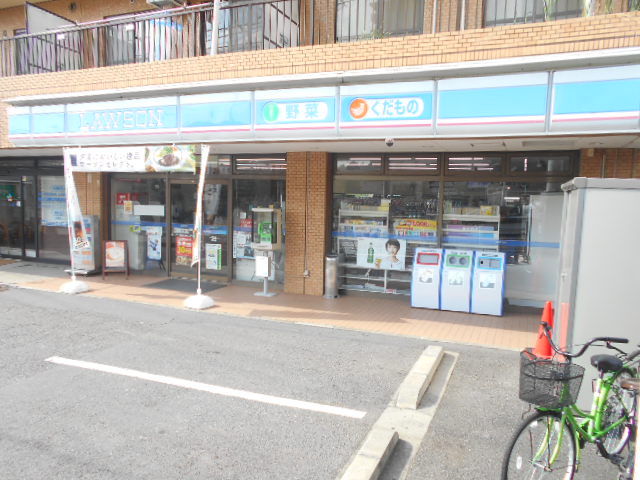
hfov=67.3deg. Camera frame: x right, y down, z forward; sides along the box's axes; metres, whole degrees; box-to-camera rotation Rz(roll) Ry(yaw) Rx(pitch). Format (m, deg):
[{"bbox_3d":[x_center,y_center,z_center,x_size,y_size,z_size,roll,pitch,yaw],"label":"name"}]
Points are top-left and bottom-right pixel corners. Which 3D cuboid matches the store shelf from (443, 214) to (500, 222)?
[{"bbox_3d":[2.642,-0.380,8.368,0.940,0.100,0.300,3,5,22],"label":"store shelf"}]

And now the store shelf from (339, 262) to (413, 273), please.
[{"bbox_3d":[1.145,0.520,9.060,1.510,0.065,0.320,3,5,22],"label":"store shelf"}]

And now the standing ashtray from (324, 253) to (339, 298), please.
[{"bbox_3d":[0.219,0.656,8.740,0.250,0.774,0.250,1,5,0],"label":"standing ashtray"}]

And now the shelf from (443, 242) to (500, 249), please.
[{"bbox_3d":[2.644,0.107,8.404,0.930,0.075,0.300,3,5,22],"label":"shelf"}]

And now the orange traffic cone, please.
[{"bbox_3d":[2.719,1.060,5.727,0.380,0.700,0.380,3,5,22],"label":"orange traffic cone"}]

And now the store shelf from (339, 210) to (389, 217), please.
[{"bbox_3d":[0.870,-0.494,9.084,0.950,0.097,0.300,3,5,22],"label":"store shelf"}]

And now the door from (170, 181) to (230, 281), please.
[{"bbox_3d":[-2.526,-0.186,10.097,1.540,2.090,0.080,3,5,22],"label":"door"}]

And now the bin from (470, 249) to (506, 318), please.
[{"bbox_3d":[2.766,0.692,7.851,0.485,0.990,0.430,3,5,22],"label":"bin"}]

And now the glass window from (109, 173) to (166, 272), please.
[{"bbox_3d":[-4.042,-0.337,10.706,1.600,2.210,0.080,3,5,22],"label":"glass window"}]

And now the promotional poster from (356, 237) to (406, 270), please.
[{"bbox_3d":[1.119,0.238,8.713,0.910,0.525,0.020,3,5,22],"label":"promotional poster"}]

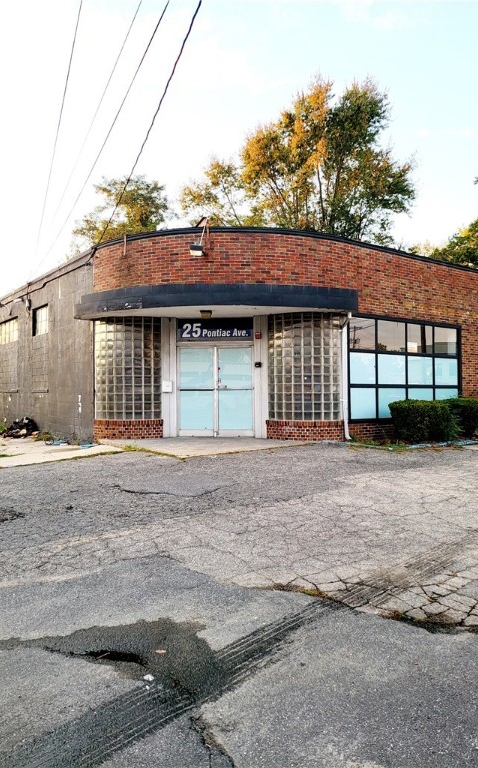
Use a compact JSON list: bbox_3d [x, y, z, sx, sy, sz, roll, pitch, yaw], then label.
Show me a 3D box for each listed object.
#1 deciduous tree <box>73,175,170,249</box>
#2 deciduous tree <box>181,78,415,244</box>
[{"bbox_3d":[-8.160,-6.400,37.000,7.200,16.200,7.200,0,-1,0],"label":"deciduous tree"},{"bbox_3d":[3.020,-6.970,27.000,11.600,17.000,10.500,0,-1,0],"label":"deciduous tree"}]

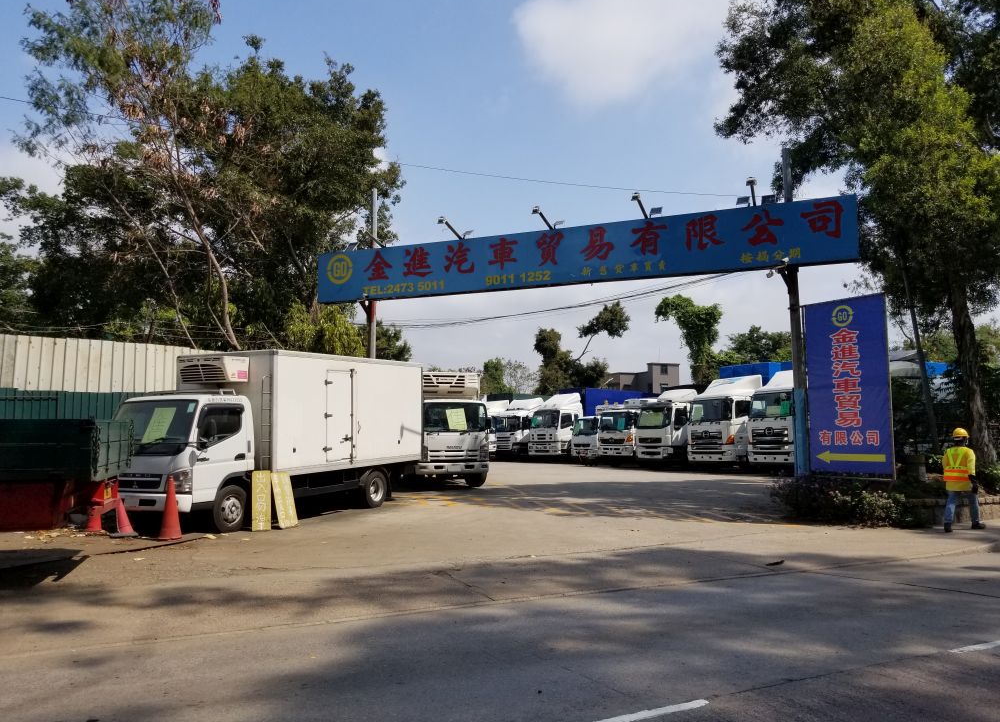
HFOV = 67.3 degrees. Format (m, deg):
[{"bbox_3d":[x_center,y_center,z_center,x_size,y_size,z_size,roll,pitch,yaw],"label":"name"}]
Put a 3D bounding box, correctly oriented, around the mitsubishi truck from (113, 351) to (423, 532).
[{"bbox_3d":[-4.060,1.438,13.977,2.200,2.880,6.300,-2,-6,26],"label":"mitsubishi truck"}]

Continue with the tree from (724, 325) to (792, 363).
[{"bbox_3d":[21.668,2.025,62.066,5.800,10.200,5.200,0,-5,0],"label":"tree"}]

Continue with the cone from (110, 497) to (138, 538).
[{"bbox_3d":[-6.026,2.459,12.080,0.390,0.710,0.390,2,-6,-27],"label":"cone"}]

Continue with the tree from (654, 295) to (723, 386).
[{"bbox_3d":[13.552,0.816,54.142,4.400,11.200,4.200,0,-5,0],"label":"tree"}]

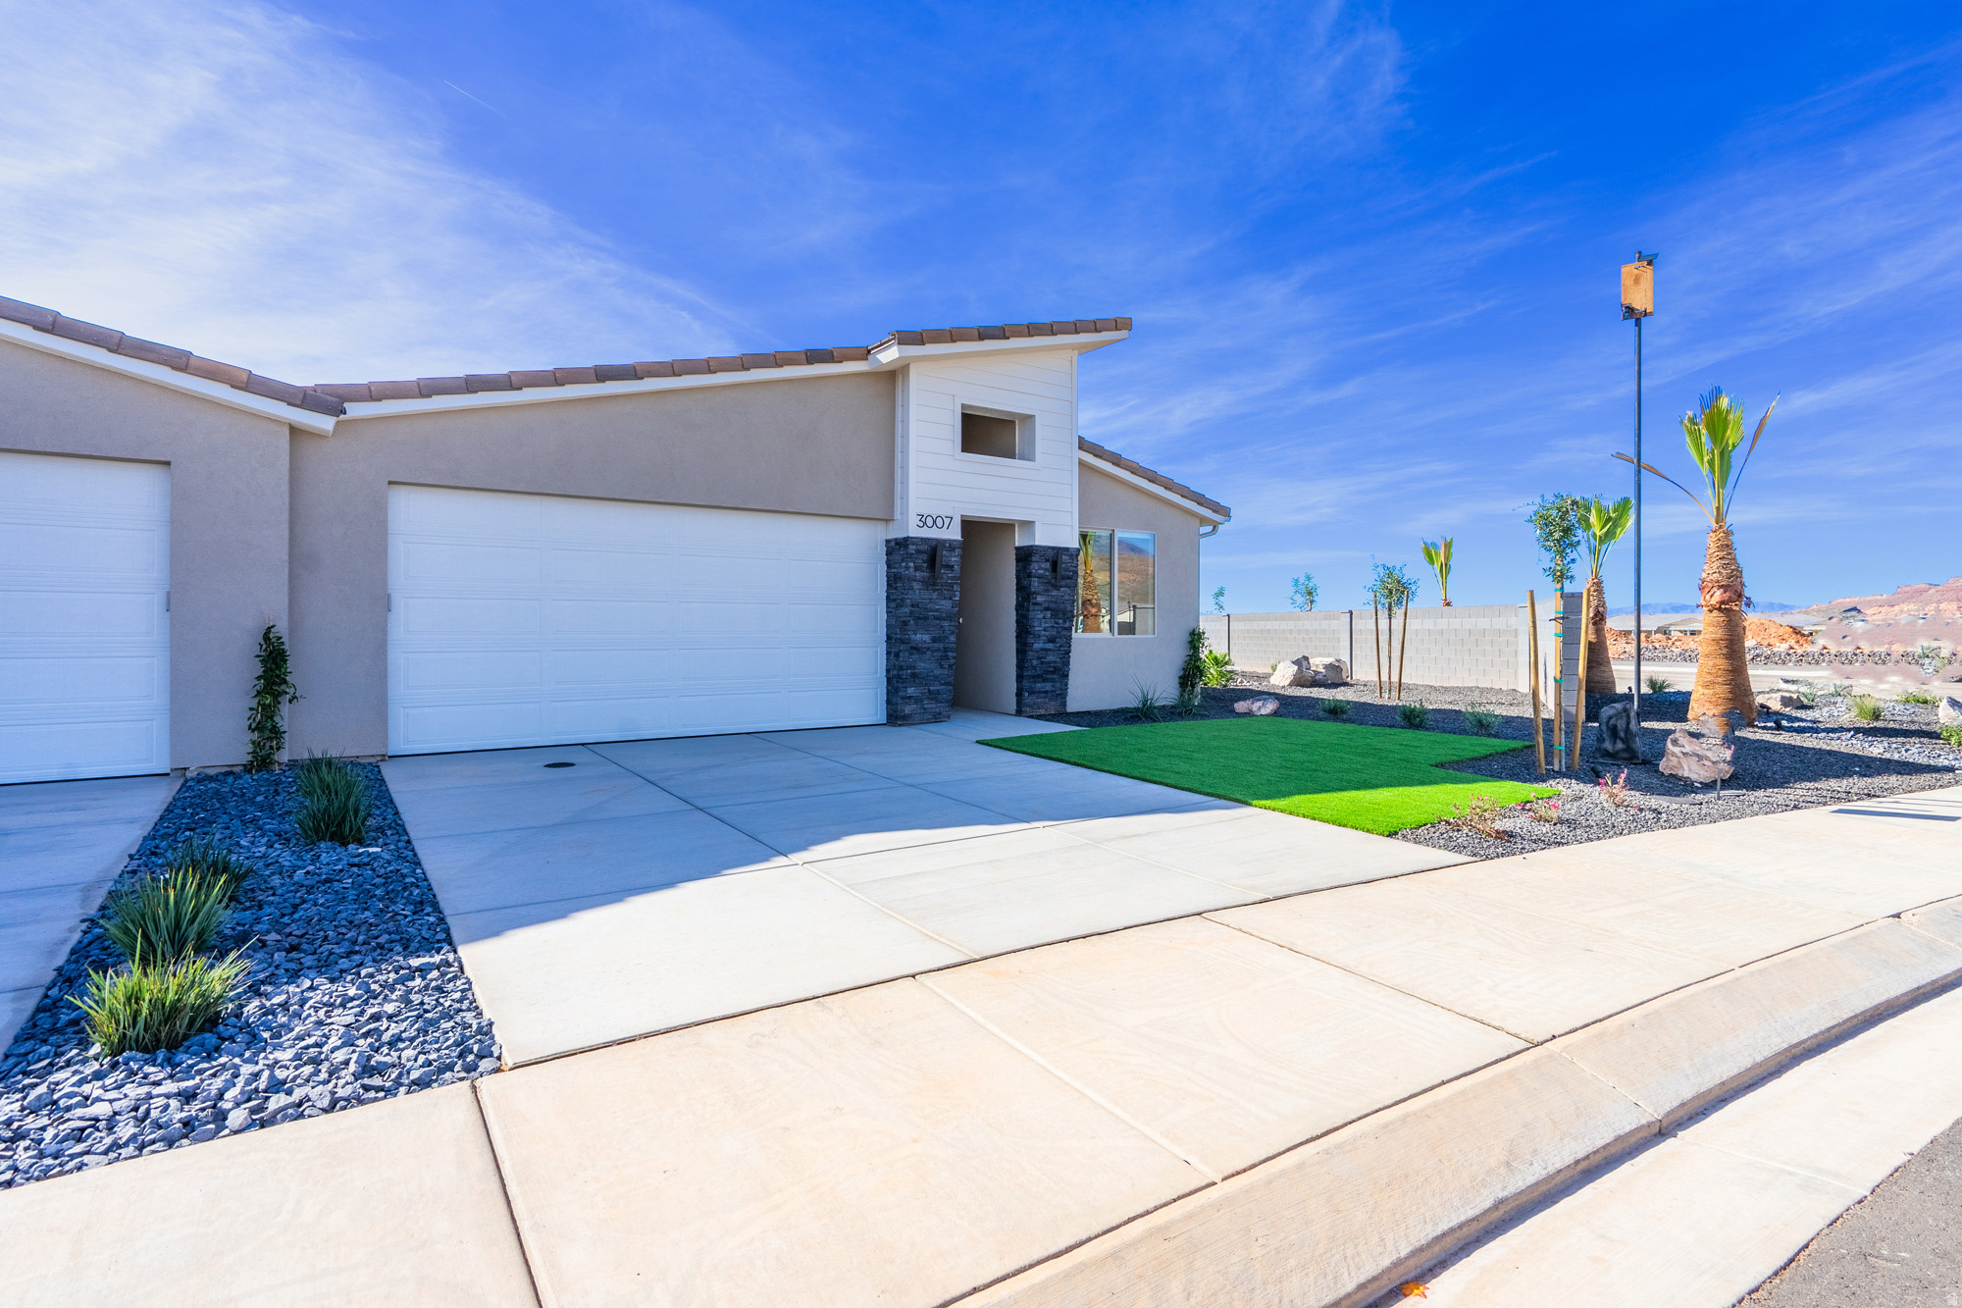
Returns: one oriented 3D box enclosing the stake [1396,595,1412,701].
[{"bbox_3d":[7.310,-0.120,15.100,0.052,1.840,0.052,5,1,26],"label":"stake"}]

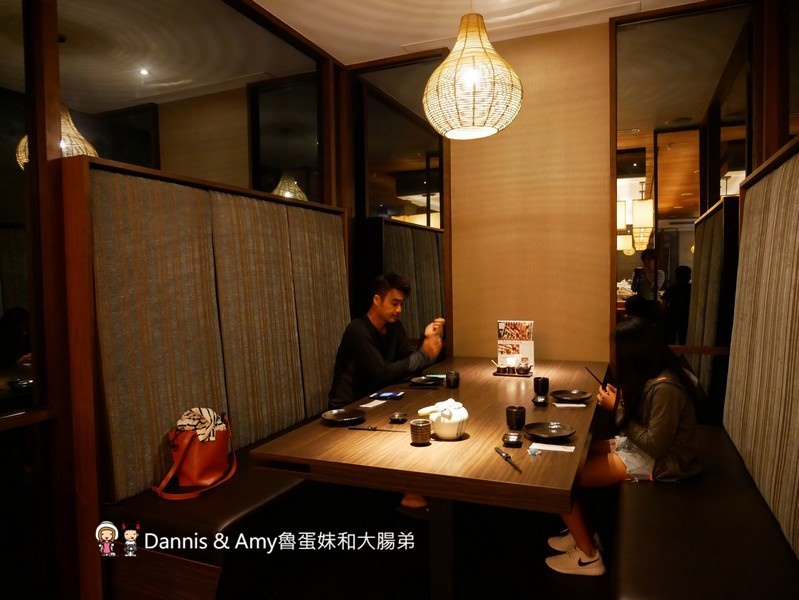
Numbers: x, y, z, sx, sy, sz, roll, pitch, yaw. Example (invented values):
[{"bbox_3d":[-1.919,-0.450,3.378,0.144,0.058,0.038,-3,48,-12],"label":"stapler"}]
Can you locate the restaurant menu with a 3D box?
[{"bbox_3d":[0.635,0.252,3.017,0.201,0.277,0.051,0,3,23],"label":"restaurant menu"}]

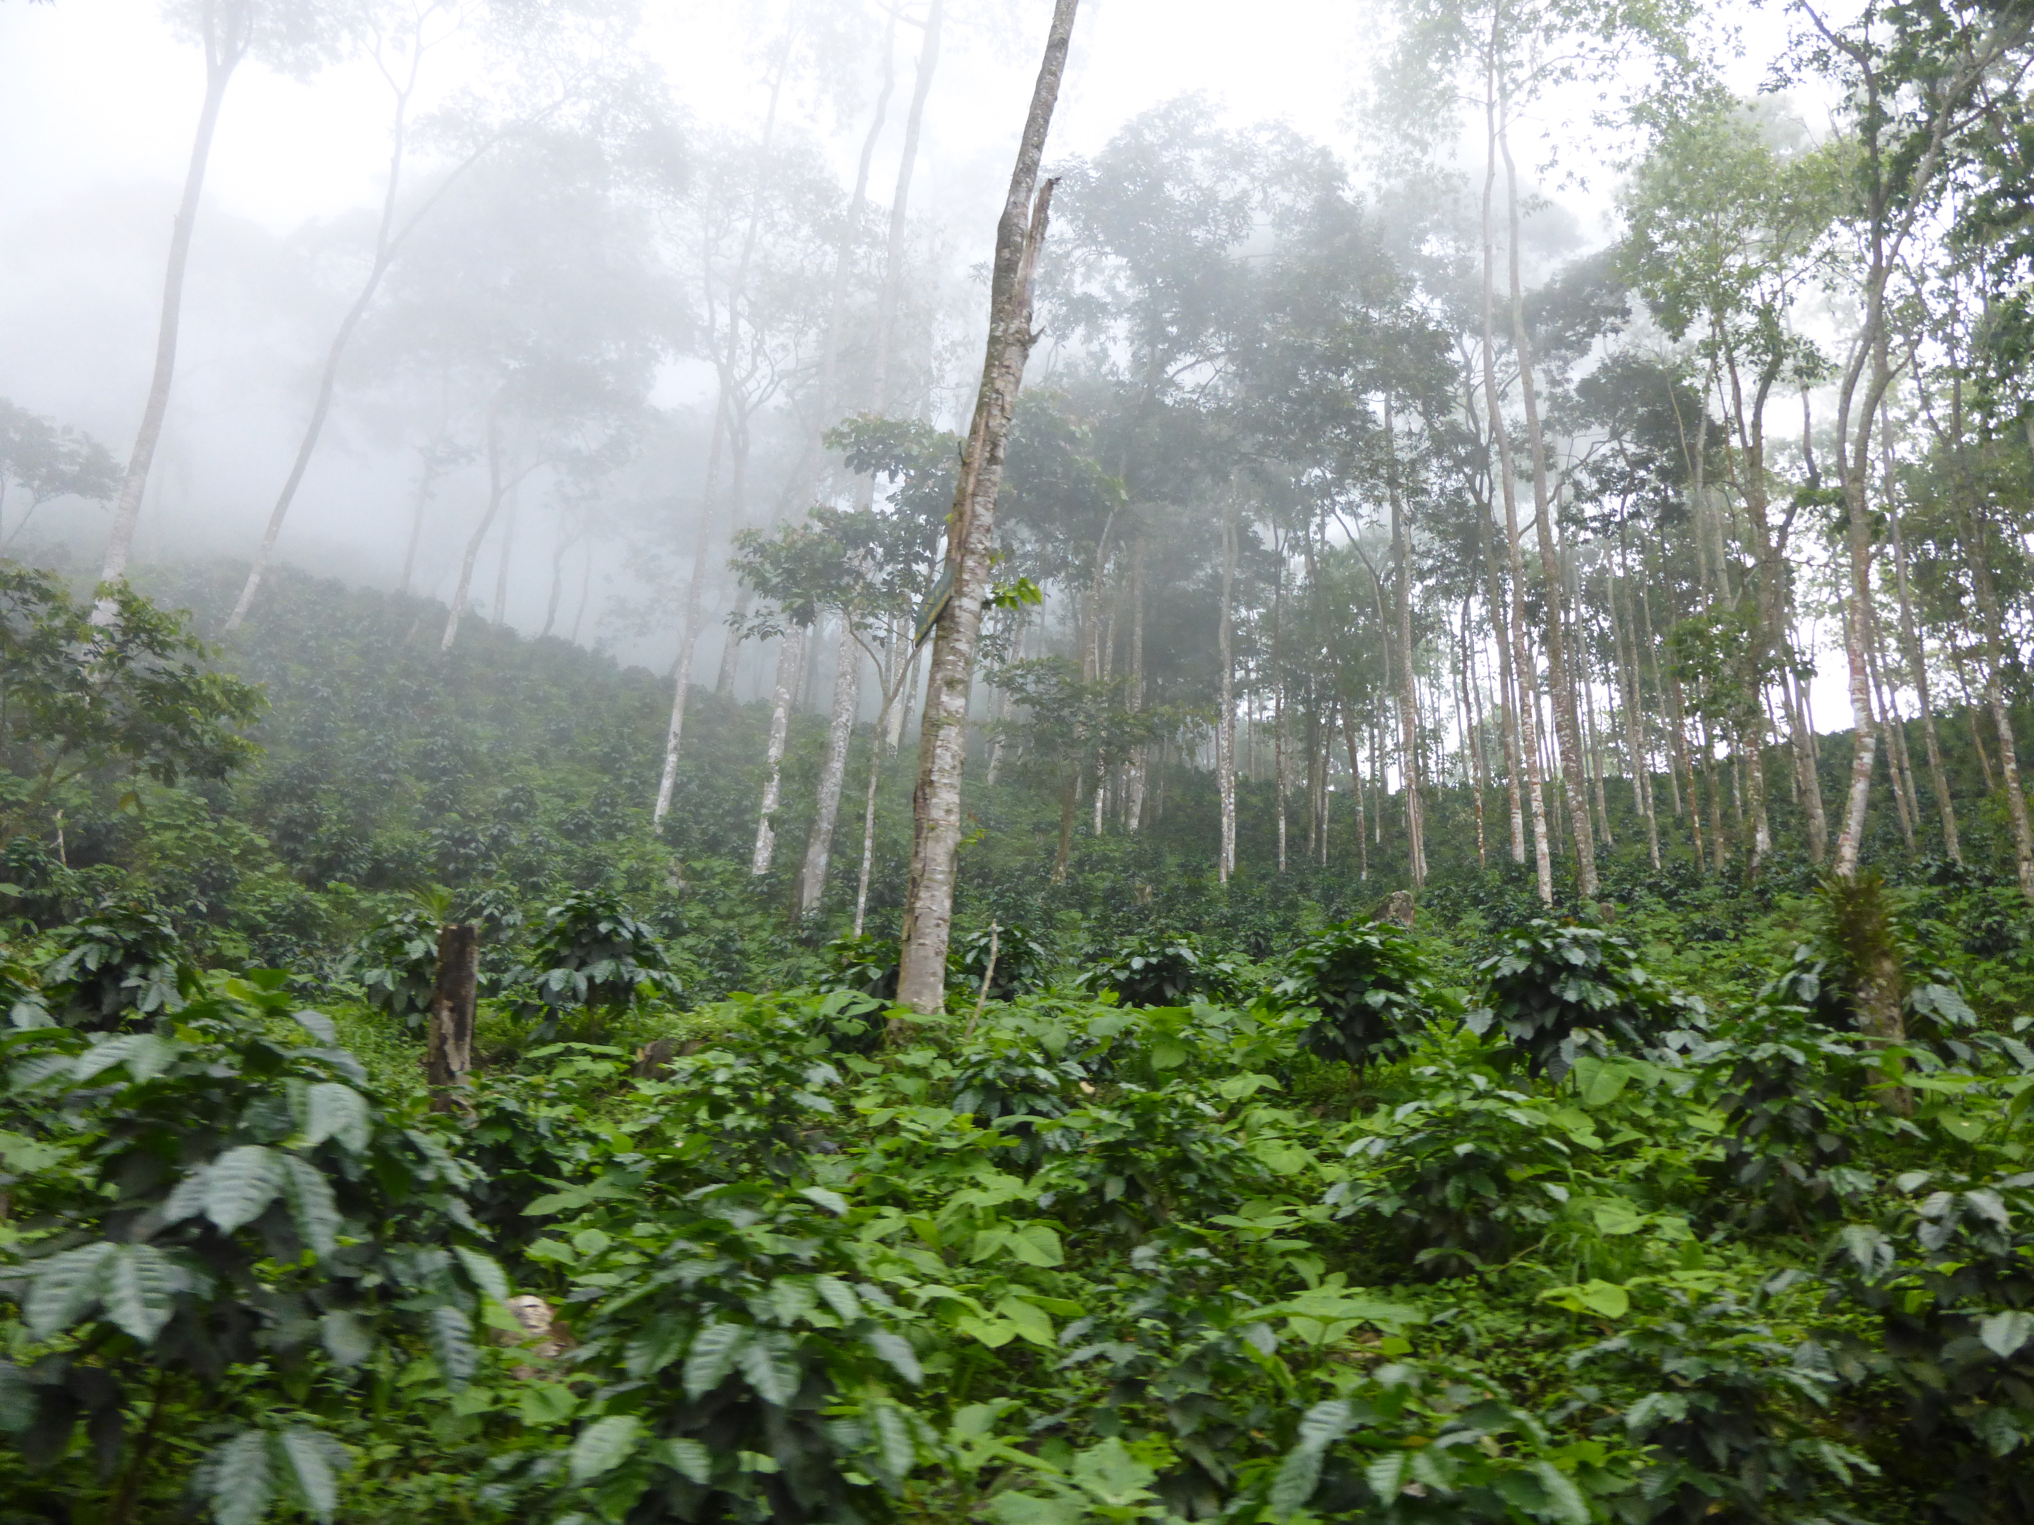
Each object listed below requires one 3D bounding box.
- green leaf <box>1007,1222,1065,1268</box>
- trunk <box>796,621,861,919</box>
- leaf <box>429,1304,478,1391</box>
[{"bbox_3d":[0.042,1.109,3.500,0.130,0.030,0.105,30,34,34],"label":"green leaf"},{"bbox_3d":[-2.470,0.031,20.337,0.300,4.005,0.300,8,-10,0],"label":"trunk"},{"bbox_3d":[-0.887,0.920,2.400,0.080,0.135,0.060,1,-10,0],"label":"leaf"}]

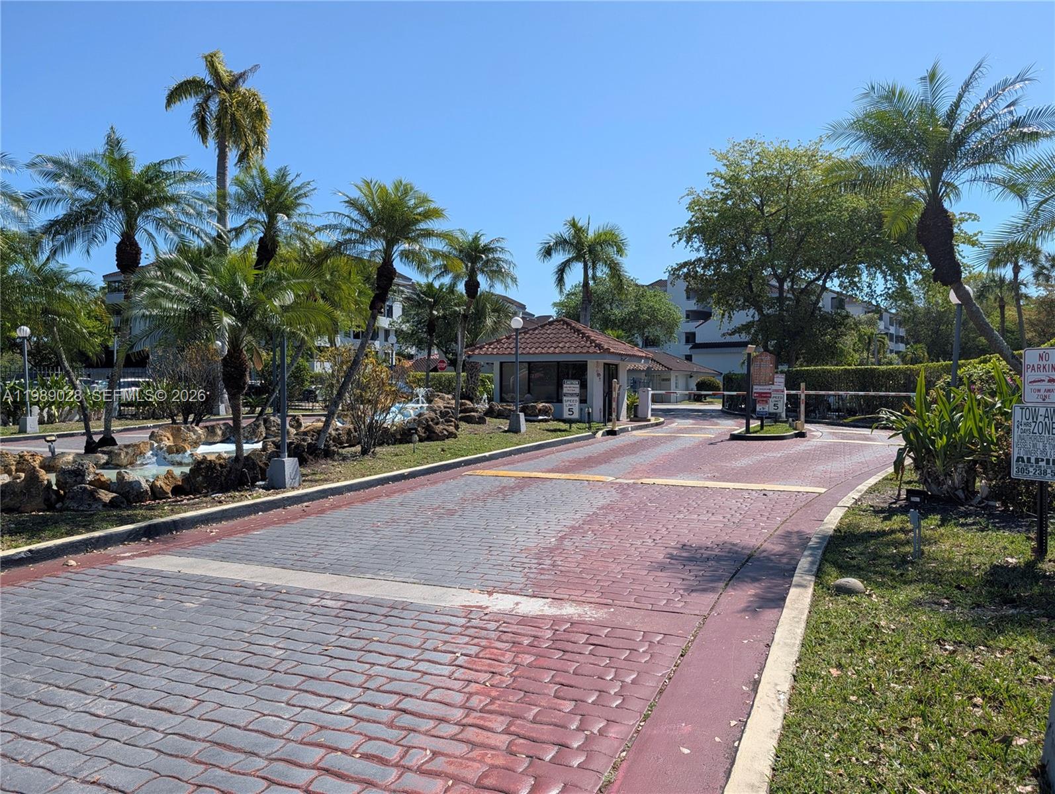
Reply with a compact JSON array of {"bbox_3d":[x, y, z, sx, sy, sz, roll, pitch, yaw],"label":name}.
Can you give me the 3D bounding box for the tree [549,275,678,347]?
[{"bbox_3d":[5.795,-3.923,47.899,8.500,8.074,8.000,0,2,0],"label":"tree"}]

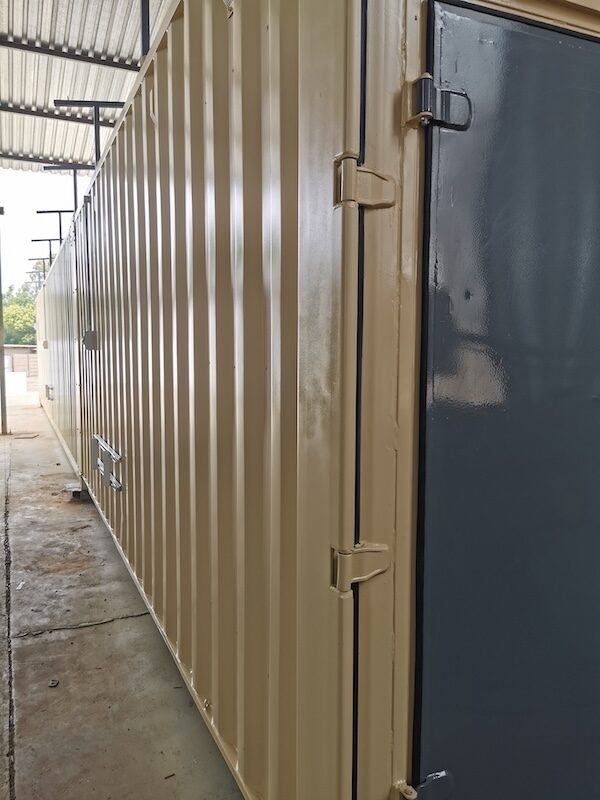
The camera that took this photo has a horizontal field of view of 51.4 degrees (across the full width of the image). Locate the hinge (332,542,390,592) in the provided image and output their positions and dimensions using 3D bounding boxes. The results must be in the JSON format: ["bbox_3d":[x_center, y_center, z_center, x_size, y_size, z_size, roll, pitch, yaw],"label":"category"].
[{"bbox_3d":[0.140,0.369,1.388,0.140,0.095,0.045,-2,5,-24],"label":"hinge"}]

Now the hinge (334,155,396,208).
[{"bbox_3d":[0.144,-0.453,1.321,0.142,0.099,0.045,-2,5,-24],"label":"hinge"}]

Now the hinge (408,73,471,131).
[{"bbox_3d":[0.313,-0.649,1.366,0.158,0.095,0.055,-2,5,-24],"label":"hinge"}]

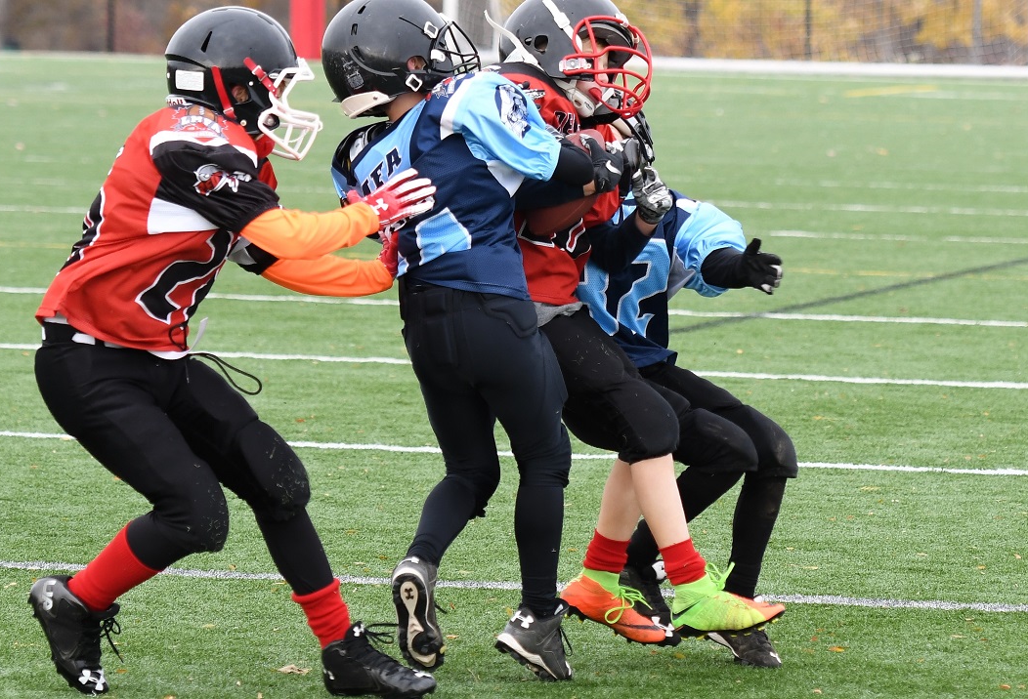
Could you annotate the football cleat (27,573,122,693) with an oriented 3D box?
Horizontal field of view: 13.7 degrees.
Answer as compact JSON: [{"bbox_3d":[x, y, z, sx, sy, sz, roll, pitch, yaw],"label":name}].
[{"bbox_3d":[-0.876,0.572,8.760,0.140,0.260,0.095,-28,3,3],"label":"football cleat"}]

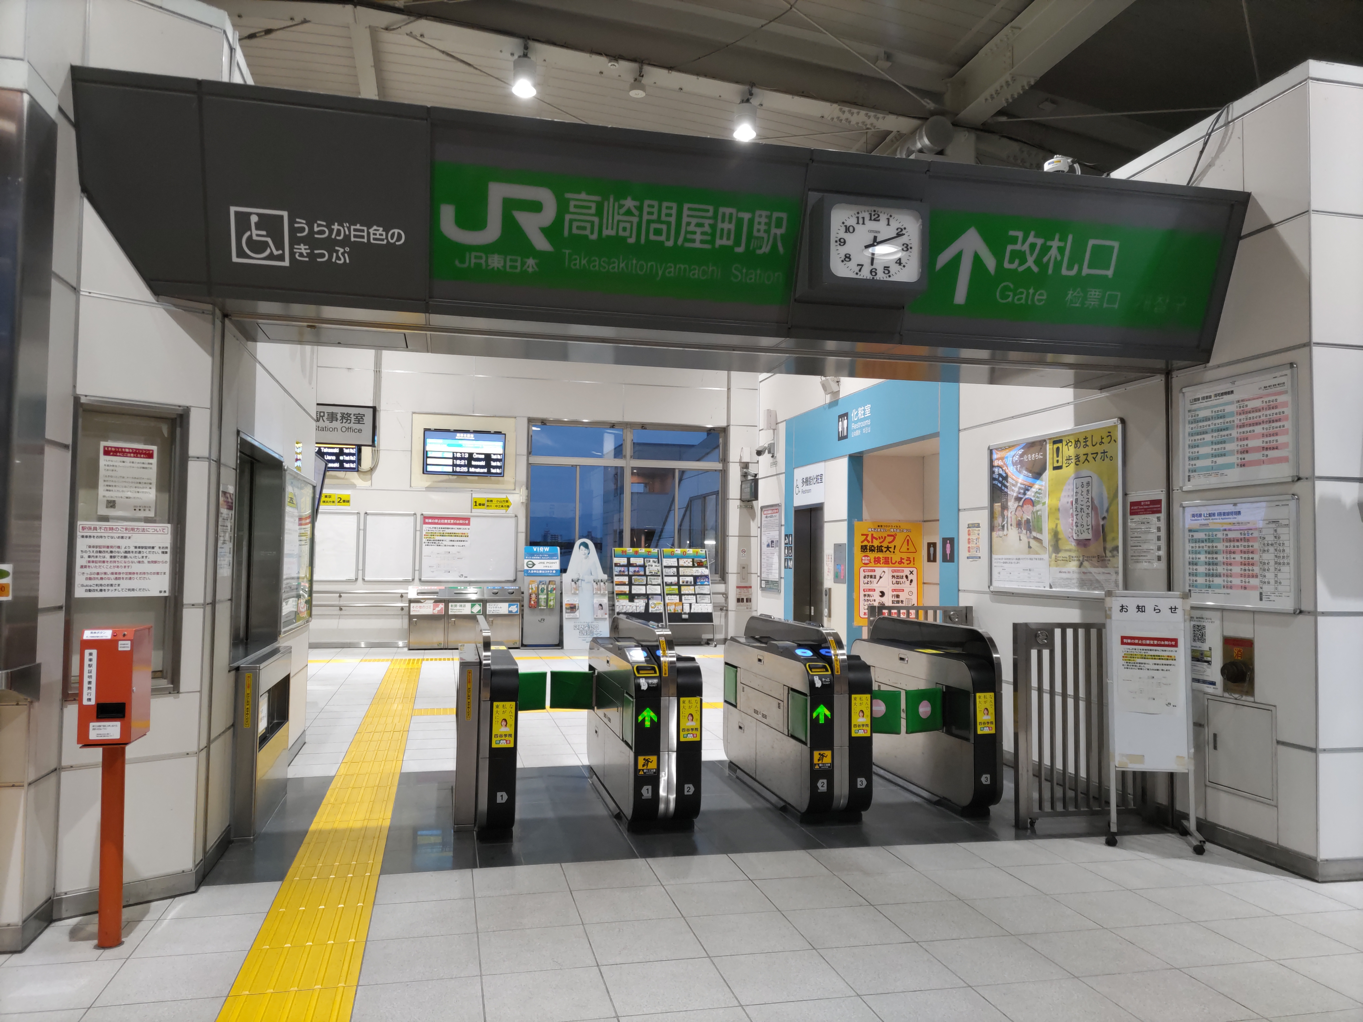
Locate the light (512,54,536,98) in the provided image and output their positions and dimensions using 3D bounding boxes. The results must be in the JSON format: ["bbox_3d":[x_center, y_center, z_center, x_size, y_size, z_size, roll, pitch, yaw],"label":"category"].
[{"bbox_3d":[-1.580,-4.368,10.299,0.247,0.330,0.247,1,-3,-13],"label":"light"}]

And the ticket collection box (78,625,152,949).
[{"bbox_3d":[-2.071,0.998,3.716,0.175,1.151,0.190,1,-3,-7],"label":"ticket collection box"}]

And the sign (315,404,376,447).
[{"bbox_3d":[-3.024,-0.749,9.102,0.576,0.345,0.220,1,-3,-13],"label":"sign"}]

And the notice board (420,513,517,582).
[{"bbox_3d":[-3.288,0.579,15.862,1.470,1.048,0.030,1,-3,-13],"label":"notice board"}]

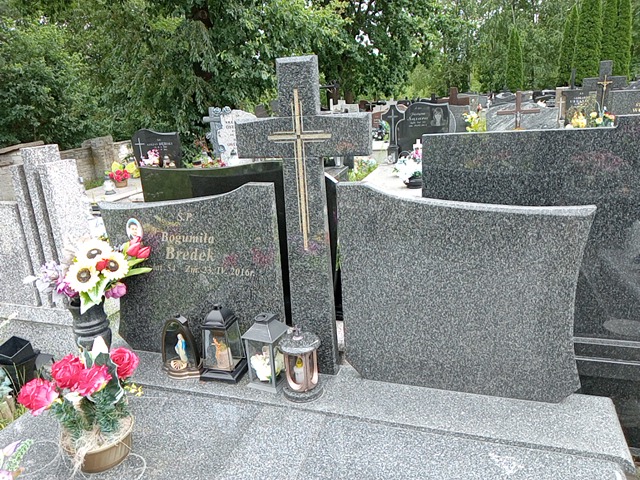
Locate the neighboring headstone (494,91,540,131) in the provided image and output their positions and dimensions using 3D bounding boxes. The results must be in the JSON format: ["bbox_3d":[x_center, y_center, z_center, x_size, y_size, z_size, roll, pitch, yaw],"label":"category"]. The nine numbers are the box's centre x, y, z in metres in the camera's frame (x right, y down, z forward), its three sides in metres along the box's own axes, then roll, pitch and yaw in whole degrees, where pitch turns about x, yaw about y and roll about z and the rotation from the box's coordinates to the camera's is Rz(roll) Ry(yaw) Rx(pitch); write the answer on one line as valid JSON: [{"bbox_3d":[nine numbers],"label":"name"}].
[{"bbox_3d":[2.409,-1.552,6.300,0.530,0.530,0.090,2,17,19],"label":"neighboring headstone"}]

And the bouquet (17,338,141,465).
[{"bbox_3d":[-0.712,0.525,1.617,0.304,0.278,0.263,-4,16,0],"label":"bouquet"}]

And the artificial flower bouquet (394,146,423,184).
[{"bbox_3d":[0.962,-0.770,5.500,0.360,0.370,0.340,2,17,19],"label":"artificial flower bouquet"}]

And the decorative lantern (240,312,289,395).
[{"bbox_3d":[-0.200,0.408,1.939,0.134,0.277,0.131,4,18,26],"label":"decorative lantern"}]

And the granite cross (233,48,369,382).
[{"bbox_3d":[-0.035,-0.049,1.888,0.485,1.161,0.078,2,17,19],"label":"granite cross"}]

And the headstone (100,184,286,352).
[{"bbox_3d":[-0.510,0.127,2.122,0.814,0.752,0.080,2,17,19],"label":"headstone"}]

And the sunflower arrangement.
[{"bbox_3d":[-0.873,0.130,1.972,0.409,0.252,0.263,-4,16,0],"label":"sunflower arrangement"}]

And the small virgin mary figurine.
[{"bbox_3d":[-0.531,0.413,2.050,0.149,0.246,0.105,2,17,19],"label":"small virgin mary figurine"}]

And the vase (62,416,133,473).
[{"bbox_3d":[-0.694,0.651,1.644,0.210,0.089,0.210,2,17,19],"label":"vase"}]

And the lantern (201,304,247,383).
[{"bbox_3d":[-0.383,0.390,2.009,0.155,0.294,0.121,2,17,19],"label":"lantern"}]

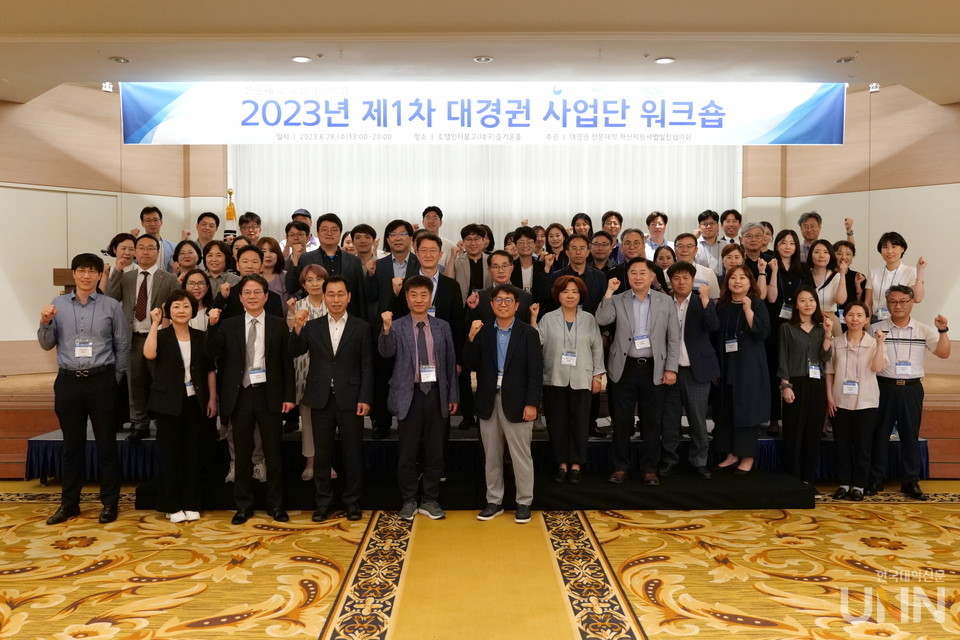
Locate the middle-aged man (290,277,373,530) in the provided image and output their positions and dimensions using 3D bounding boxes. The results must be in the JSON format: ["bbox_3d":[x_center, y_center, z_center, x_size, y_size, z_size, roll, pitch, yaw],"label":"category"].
[{"bbox_3d":[-1.054,0.546,5.523,0.570,1.733,0.420,0,2,-5],"label":"middle-aged man"}]

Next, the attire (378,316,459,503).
[{"bbox_3d":[-0.433,0.634,5.439,0.563,1.346,0.360,0,3,0],"label":"attire"}]

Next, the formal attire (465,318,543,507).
[{"bbox_3d":[0.164,0.649,5.394,0.530,1.321,0.370,0,3,5],"label":"formal attire"}]

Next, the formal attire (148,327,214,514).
[{"bbox_3d":[-2.147,0.718,5.580,0.500,1.360,0.360,-1,2,-26],"label":"formal attire"}]

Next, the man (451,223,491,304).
[{"bbox_3d":[-0.048,0.047,6.800,0.475,1.792,0.380,0,3,0],"label":"man"}]

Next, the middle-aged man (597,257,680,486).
[{"bbox_3d":[1.182,0.368,5.767,0.603,1.677,0.420,0,3,8],"label":"middle-aged man"}]

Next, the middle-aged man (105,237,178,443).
[{"bbox_3d":[-2.885,0.124,6.607,0.570,1.711,0.420,0,2,-8],"label":"middle-aged man"}]

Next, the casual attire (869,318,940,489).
[{"bbox_3d":[3.395,0.665,6.200,0.580,1.360,0.380,1,2,23],"label":"casual attire"}]

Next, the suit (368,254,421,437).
[{"bbox_3d":[-0.684,0.185,6.493,0.504,1.499,0.360,0,3,0],"label":"suit"}]

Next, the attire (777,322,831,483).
[{"bbox_3d":[2.544,0.647,6.100,0.450,1.270,0.340,1,2,15],"label":"attire"}]

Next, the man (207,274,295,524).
[{"bbox_3d":[-1.625,0.547,5.474,0.580,1.735,0.430,0,2,-10],"label":"man"}]

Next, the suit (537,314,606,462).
[{"bbox_3d":[0.708,0.524,6.050,0.520,1.240,0.360,0,2,9],"label":"suit"}]

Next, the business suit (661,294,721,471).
[{"bbox_3d":[1.674,0.498,6.175,0.500,1.419,0.360,1,2,22],"label":"business suit"}]

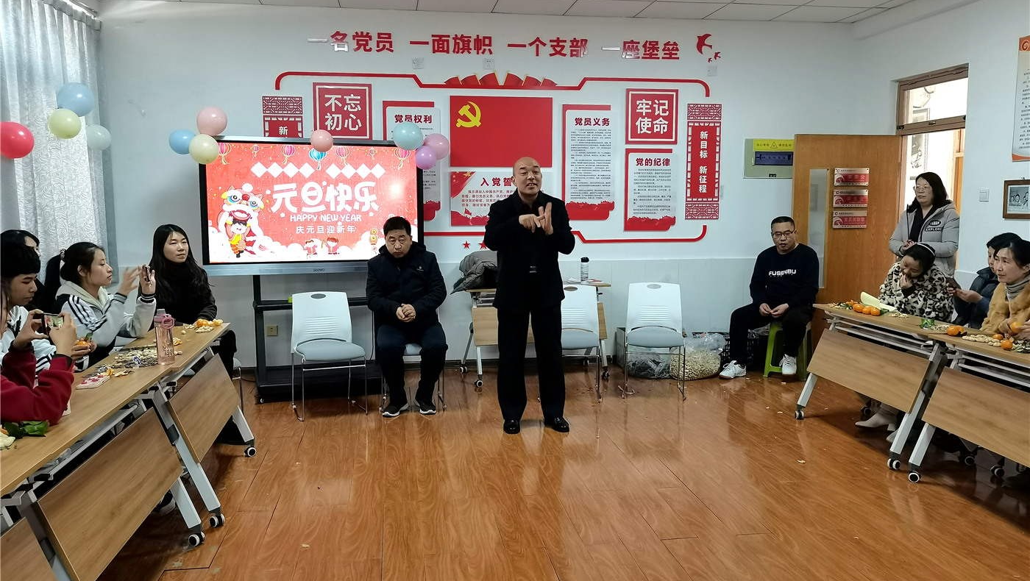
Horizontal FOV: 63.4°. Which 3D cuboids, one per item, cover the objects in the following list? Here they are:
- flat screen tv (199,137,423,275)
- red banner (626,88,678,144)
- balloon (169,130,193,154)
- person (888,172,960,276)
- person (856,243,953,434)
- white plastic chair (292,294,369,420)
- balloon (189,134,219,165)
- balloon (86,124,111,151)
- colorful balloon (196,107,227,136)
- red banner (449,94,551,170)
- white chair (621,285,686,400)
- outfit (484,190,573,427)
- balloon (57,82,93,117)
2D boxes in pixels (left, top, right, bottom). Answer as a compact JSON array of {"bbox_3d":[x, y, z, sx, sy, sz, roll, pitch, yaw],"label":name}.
[{"bbox_3d":[-1.405,-0.595,5.900,1.520,0.940,0.100,-2,7,-17],"label":"flat screen tv"},{"bbox_3d":[1.164,-1.473,7.059,0.455,0.455,0.020,-1,7,-8],"label":"red banner"},{"bbox_3d":[-2.365,-1.058,5.921,0.183,0.187,0.183,-1,6,-8],"label":"balloon"},{"bbox_3d":[2.868,-0.016,5.928,0.404,1.629,0.505,-5,8,-36],"label":"person"},{"bbox_3d":[2.431,0.295,5.190,0.606,1.173,0.475,-2,7,-16],"label":"person"},{"bbox_3d":[-1.297,0.416,5.715,0.460,0.810,0.560,-3,7,-22],"label":"white plastic chair"},{"bbox_3d":[-2.211,-1.004,5.923,0.217,0.217,0.217,-2,7,-19],"label":"balloon"},{"bbox_3d":[-2.861,-1.053,5.725,0.174,0.178,0.174,-1,6,-8],"label":"balloon"},{"bbox_3d":[-2.183,-1.216,5.994,0.223,0.217,0.223,-2,7,-19],"label":"colorful balloon"},{"bbox_3d":[-0.113,-1.306,6.874,0.848,0.567,0.025,-1,7,-8],"label":"red banner"},{"bbox_3d":[1.040,0.351,6.276,0.480,0.823,0.566,1,6,6],"label":"white chair"},{"bbox_3d":[0.089,0.119,5.285,0.576,1.484,0.434,-1,6,-6],"label":"outfit"},{"bbox_3d":[-2.773,-1.206,5.259,0.226,0.231,0.226,-1,6,-8],"label":"balloon"}]

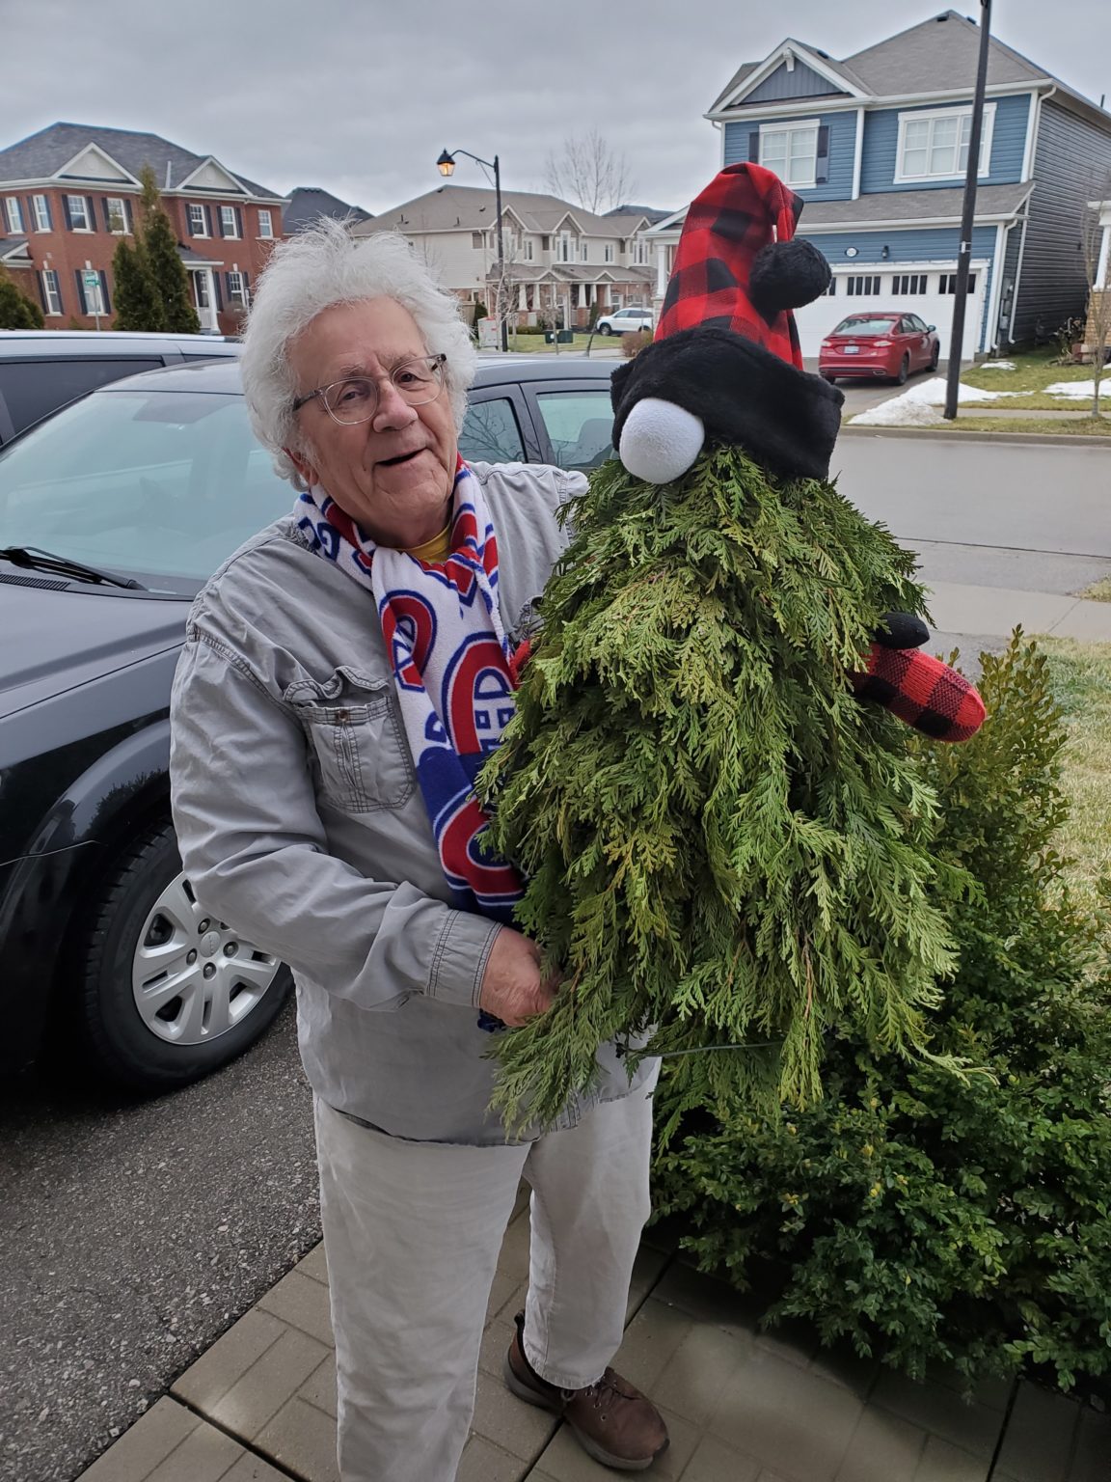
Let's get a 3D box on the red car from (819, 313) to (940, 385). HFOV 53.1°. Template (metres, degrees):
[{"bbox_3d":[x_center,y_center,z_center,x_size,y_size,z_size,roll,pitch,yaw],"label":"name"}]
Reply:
[{"bbox_3d":[8.013,-9.626,27.149,1.880,1.480,4.870,12,28,30],"label":"red car"}]

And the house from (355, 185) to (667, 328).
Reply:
[{"bbox_3d":[-2.541,-31.304,72.931,12.000,8.300,21.500,12,26,30],"label":"house"}]

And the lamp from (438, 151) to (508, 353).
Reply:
[{"bbox_3d":[-3.401,-21.322,48.703,2.600,8.200,0.700,-7,23,-14],"label":"lamp"}]

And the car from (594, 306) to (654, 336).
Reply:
[{"bbox_3d":[4.900,-26.300,69.900,4.750,1.700,1.920,12,26,30],"label":"car"}]

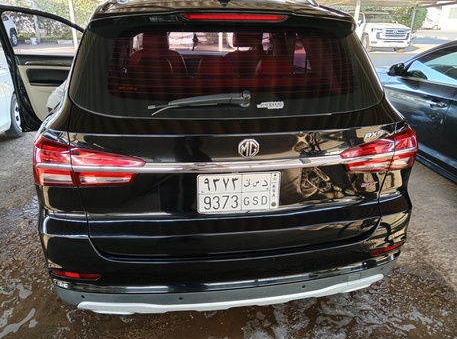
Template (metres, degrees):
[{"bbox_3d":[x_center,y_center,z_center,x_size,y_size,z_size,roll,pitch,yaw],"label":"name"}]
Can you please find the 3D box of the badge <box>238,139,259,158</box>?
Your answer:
[{"bbox_3d":[0.074,-0.074,1.289,0.079,0.077,0.015,-3,23,-7],"label":"badge"}]

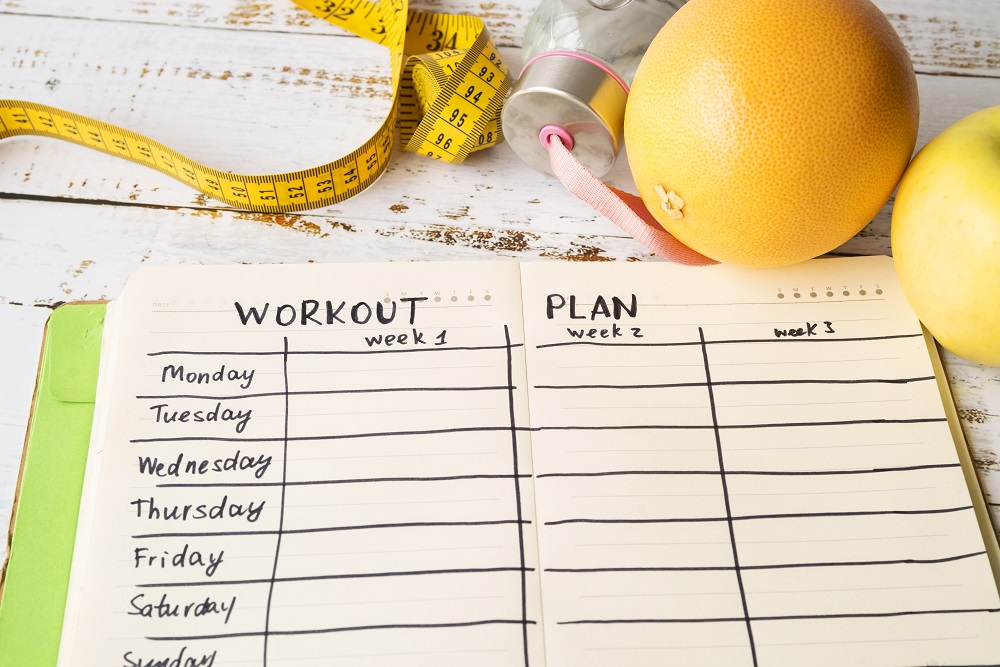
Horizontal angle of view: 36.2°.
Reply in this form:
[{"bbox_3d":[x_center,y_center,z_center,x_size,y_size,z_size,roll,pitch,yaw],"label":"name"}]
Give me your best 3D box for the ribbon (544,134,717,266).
[{"bbox_3d":[0.050,-0.043,0.504,0.087,0.026,0.028,30,56,22],"label":"ribbon"}]

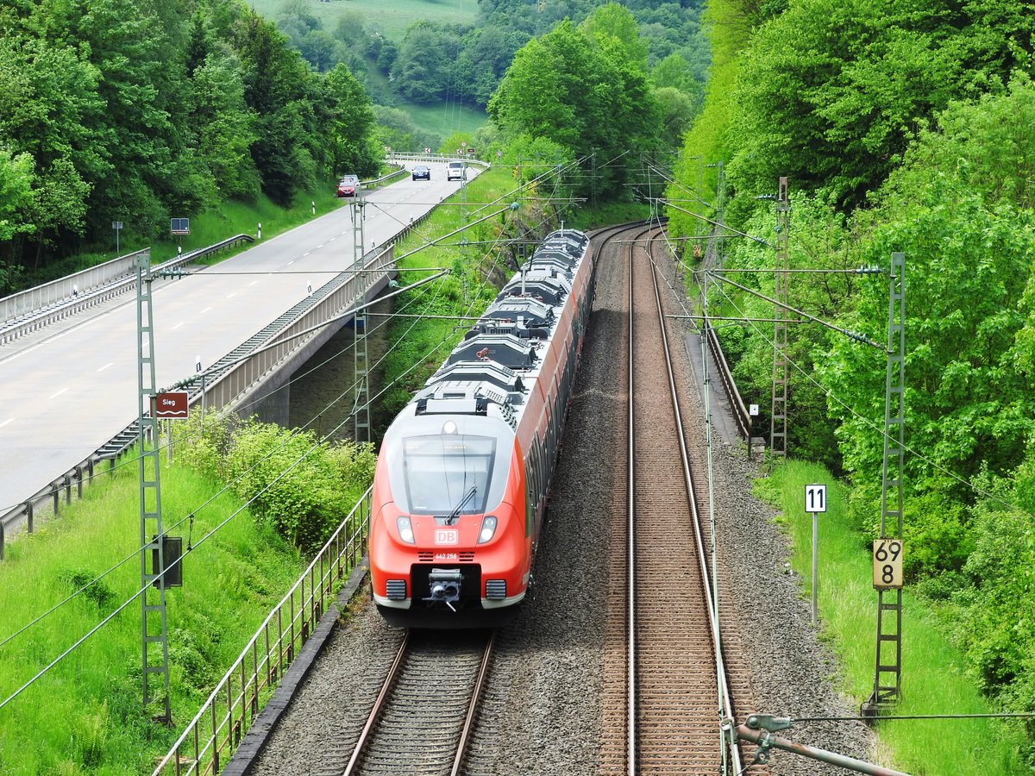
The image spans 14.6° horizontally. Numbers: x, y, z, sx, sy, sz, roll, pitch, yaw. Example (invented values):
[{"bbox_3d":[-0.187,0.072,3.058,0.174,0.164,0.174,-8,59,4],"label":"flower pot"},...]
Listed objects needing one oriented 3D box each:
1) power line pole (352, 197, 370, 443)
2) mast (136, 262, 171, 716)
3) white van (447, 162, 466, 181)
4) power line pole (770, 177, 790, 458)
[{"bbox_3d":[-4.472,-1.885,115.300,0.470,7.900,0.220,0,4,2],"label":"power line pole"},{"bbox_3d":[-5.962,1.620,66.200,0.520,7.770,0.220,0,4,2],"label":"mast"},{"bbox_3d":[-6.406,-23.045,429.500,1.930,1.980,4.950,0,4,1],"label":"white van"},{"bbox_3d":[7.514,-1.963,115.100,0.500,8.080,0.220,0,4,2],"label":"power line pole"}]

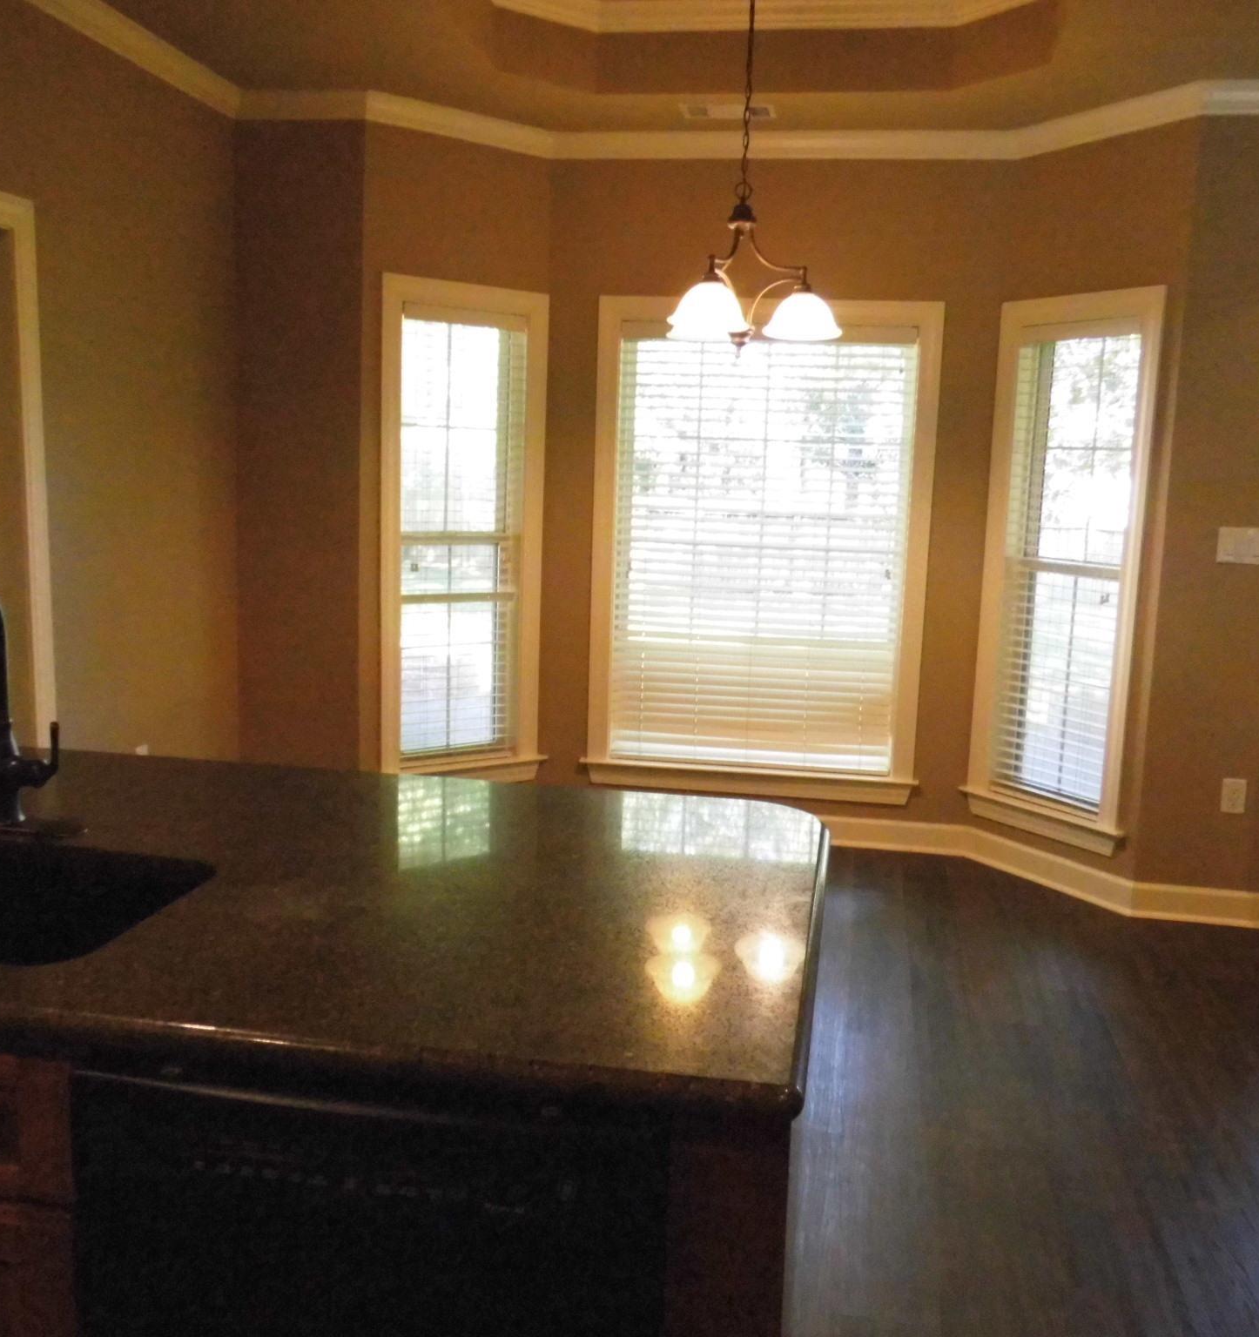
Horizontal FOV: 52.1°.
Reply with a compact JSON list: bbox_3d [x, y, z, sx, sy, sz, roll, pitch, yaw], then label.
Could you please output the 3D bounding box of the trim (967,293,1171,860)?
[{"bbox_3d":[1.542,-0.351,4.608,0.100,1.919,0.779,-3,10,-30],"label":"trim"}]

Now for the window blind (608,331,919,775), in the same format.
[{"bbox_3d":[0.506,-0.461,5.086,1.141,1.742,0.060,3,9,9],"label":"window blind"}]

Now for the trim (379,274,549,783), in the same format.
[{"bbox_3d":[-0.617,-0.477,4.959,0.777,1.933,0.100,-5,11,-39],"label":"trim"}]

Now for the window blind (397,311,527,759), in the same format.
[{"bbox_3d":[-0.645,-0.504,4.983,0.548,1.718,0.060,-5,11,-39],"label":"window blind"}]

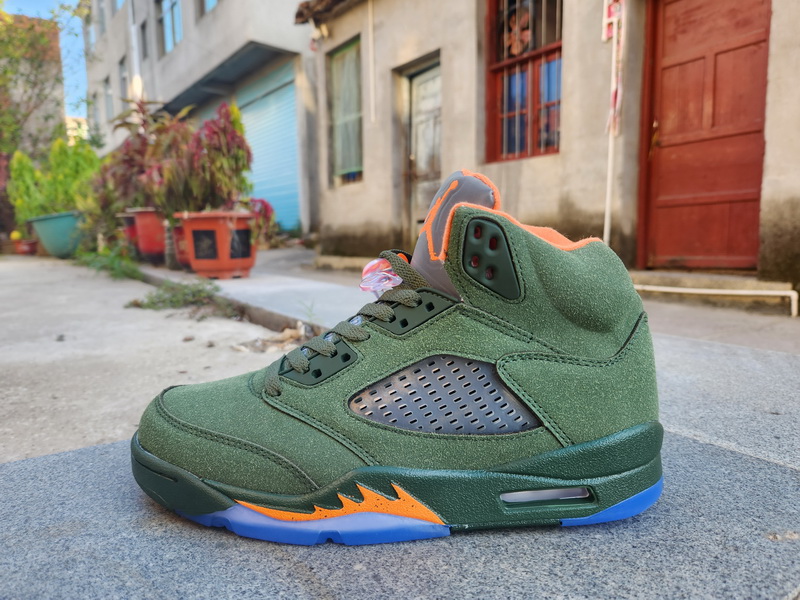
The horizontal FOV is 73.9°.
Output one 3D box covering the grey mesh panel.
[{"bbox_3d":[0.024,0.051,0.283,0.101,0.043,0.011,0,-10,0],"label":"grey mesh panel"}]

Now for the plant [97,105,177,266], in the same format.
[{"bbox_3d":[-2.214,-0.986,4.500,0.660,1.330,0.600,-3,6,-26],"label":"plant"}]

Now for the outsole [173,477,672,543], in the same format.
[{"bbox_3d":[0.008,0.103,0.316,0.288,0.028,0.106,-1,5,-2],"label":"outsole"}]

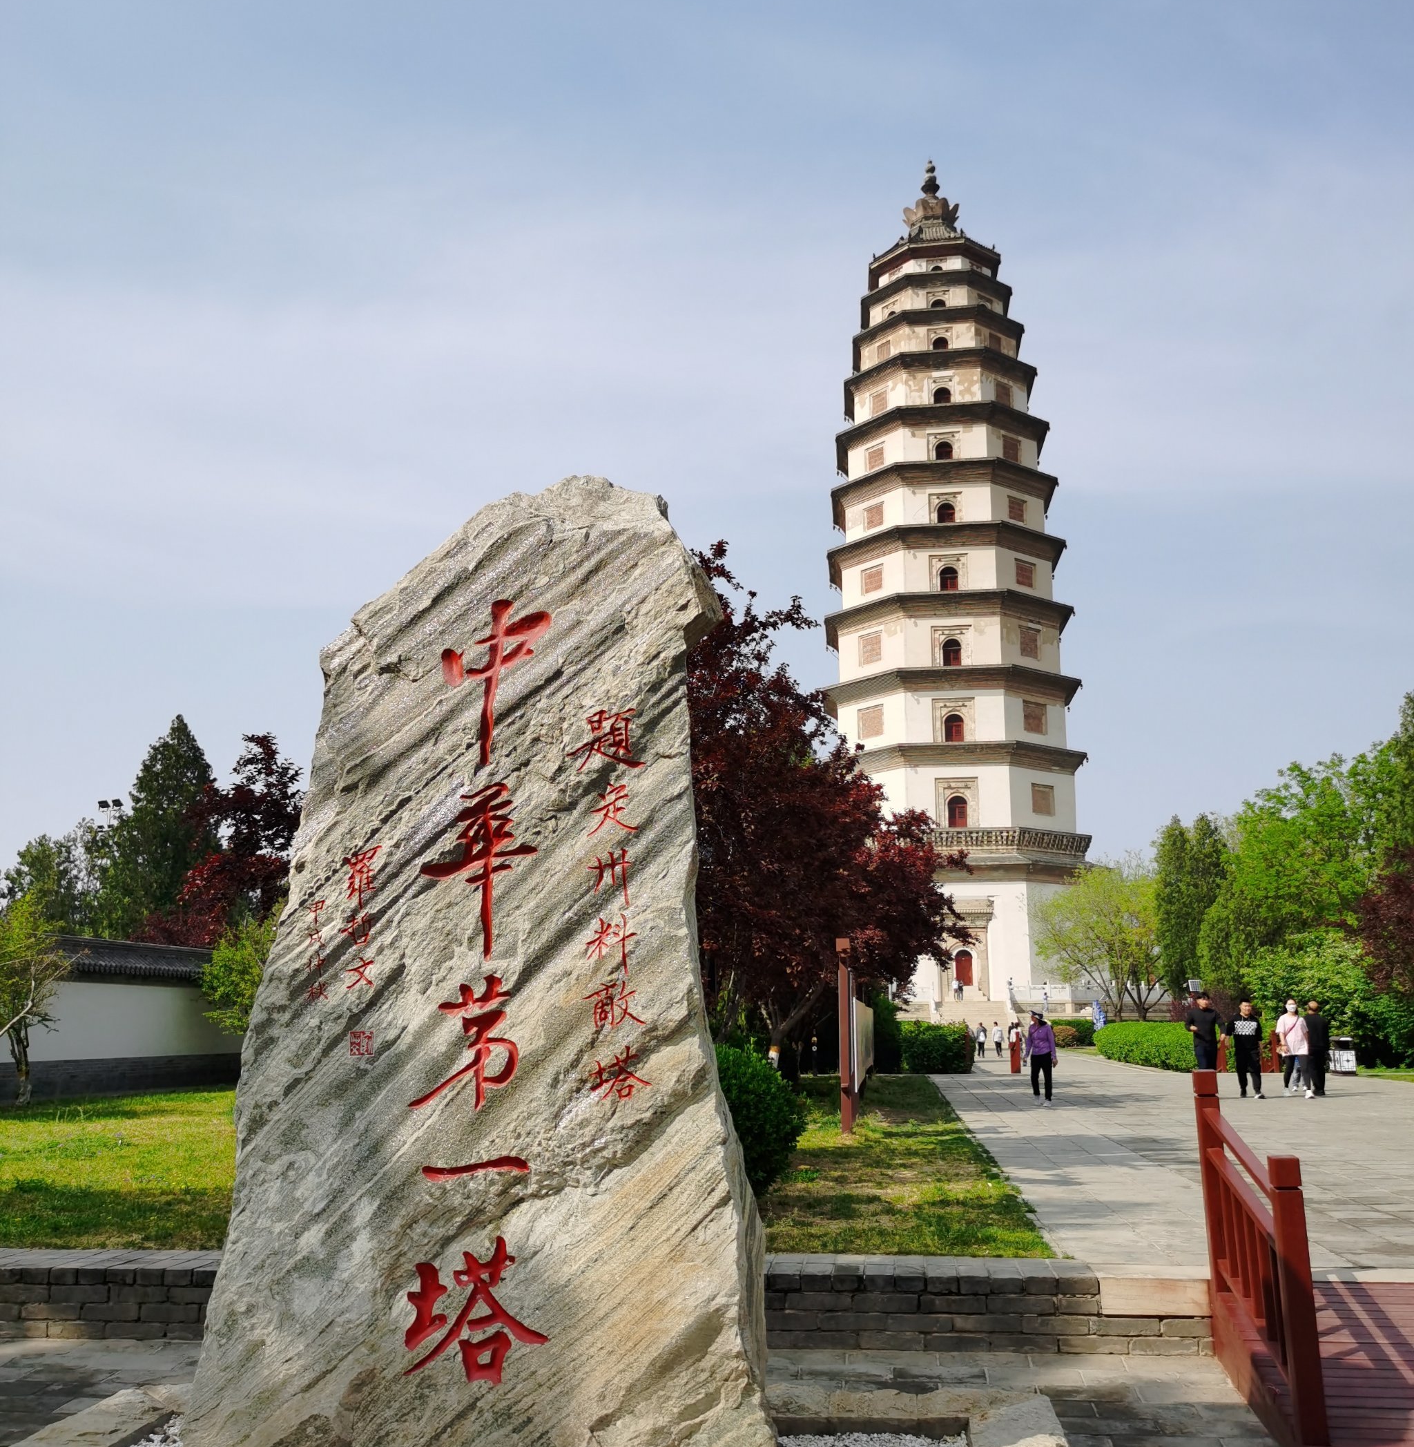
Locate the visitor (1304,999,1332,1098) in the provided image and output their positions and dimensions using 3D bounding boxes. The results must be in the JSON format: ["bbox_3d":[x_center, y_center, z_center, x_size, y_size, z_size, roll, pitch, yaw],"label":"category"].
[{"bbox_3d":[11.020,5.882,26.656,0.520,1.690,0.360,-3,-12,12],"label":"visitor"}]

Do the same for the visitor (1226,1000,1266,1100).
[{"bbox_3d":[9.665,5.830,26.365,0.660,1.760,0.440,-2,-12,10],"label":"visitor"}]

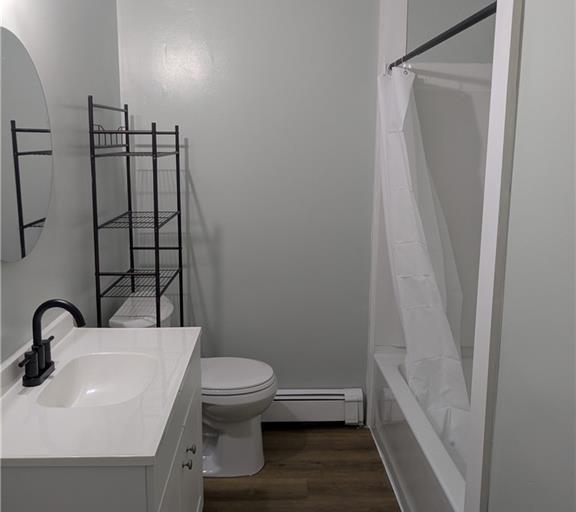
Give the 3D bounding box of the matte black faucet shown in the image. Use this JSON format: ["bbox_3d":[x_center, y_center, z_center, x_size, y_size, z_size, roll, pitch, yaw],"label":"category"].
[{"bbox_3d":[-0.652,0.232,1.693,0.165,0.225,0.210,0,10,-2],"label":"matte black faucet"}]

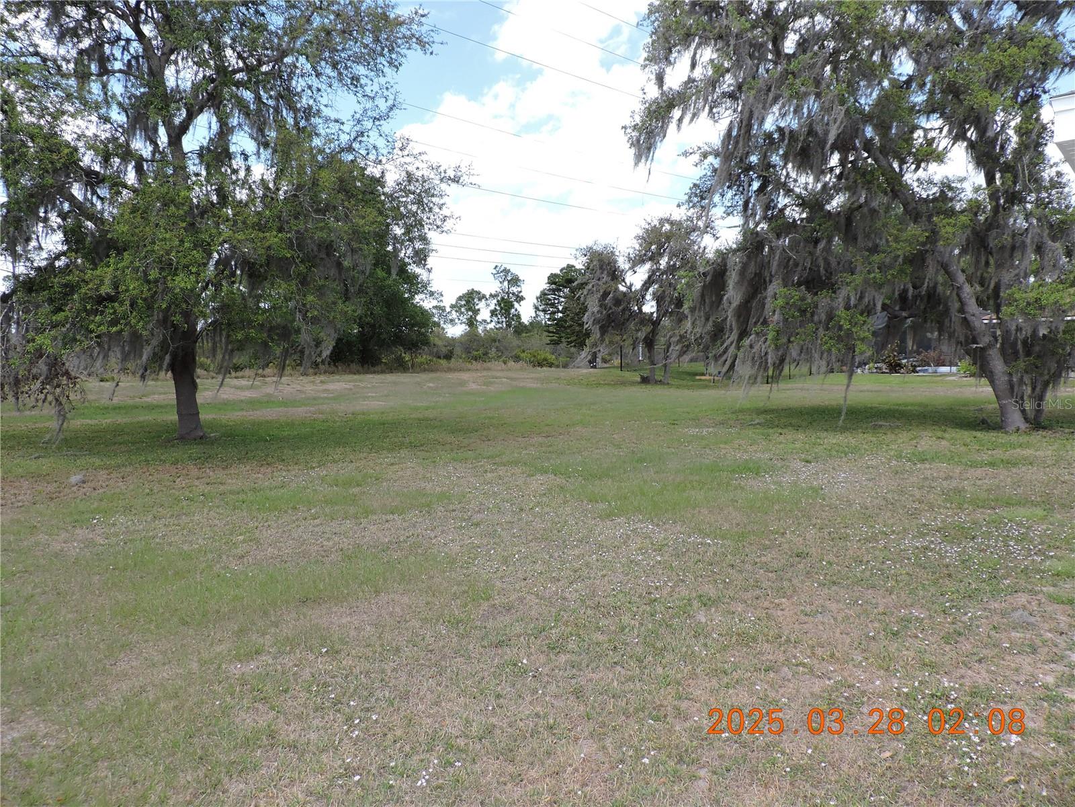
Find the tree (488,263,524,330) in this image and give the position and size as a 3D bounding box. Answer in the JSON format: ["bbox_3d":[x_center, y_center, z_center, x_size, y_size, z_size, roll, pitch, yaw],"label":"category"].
[{"bbox_3d":[-2.915,-8.591,69.000,3.600,8.800,3.600,0,5,0],"label":"tree"}]

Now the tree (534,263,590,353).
[{"bbox_3d":[1.887,-6.056,50.000,4.300,6.900,4.300,0,5,0],"label":"tree"}]

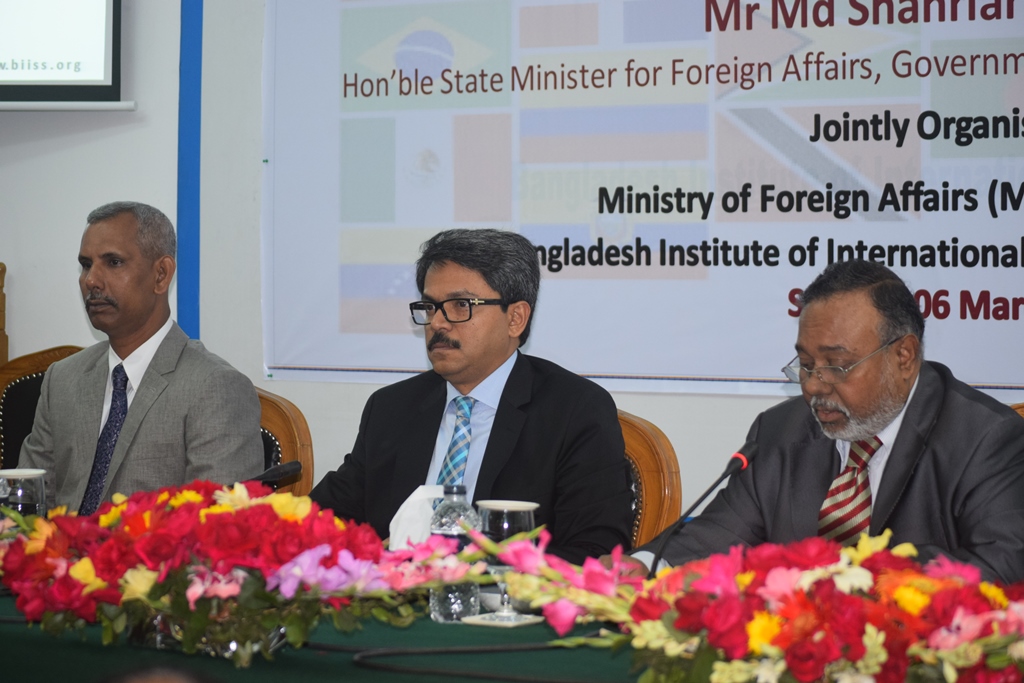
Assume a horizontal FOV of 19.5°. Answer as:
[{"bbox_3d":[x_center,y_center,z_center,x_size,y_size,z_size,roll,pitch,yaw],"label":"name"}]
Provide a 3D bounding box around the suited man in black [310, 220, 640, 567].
[{"bbox_3d":[-0.145,0.470,4.680,0.570,1.300,0.780,1,1,32],"label":"suited man in black"}]

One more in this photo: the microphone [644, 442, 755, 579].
[{"bbox_3d":[0.262,0.267,4.110,0.080,0.240,0.280,1,1,33],"label":"microphone"}]

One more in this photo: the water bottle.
[{"bbox_3d":[-0.079,0.292,4.120,0.069,0.187,0.069,0,1,0],"label":"water bottle"}]

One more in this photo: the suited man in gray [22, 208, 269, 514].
[{"bbox_3d":[-0.750,0.425,5.060,0.530,1.330,0.780,1,1,35],"label":"suited man in gray"}]

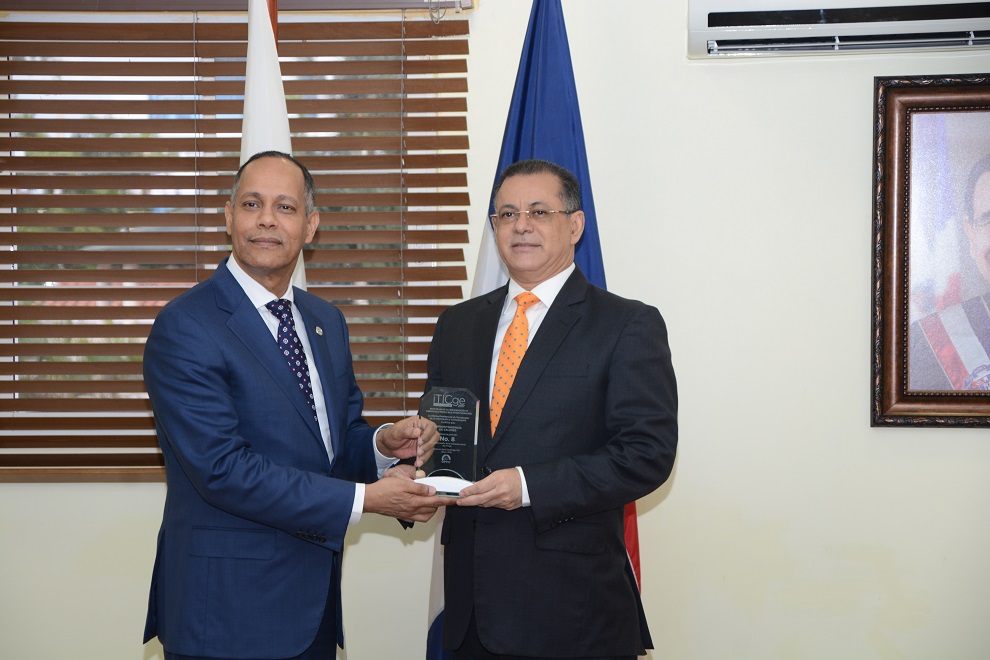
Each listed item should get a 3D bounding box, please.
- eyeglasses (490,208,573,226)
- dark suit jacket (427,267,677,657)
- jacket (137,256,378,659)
[{"bbox_3d":[0.085,-0.227,5.080,0.140,0.042,0.140,-3,1,25],"label":"eyeglasses"},{"bbox_3d":[0.087,0.261,5.070,0.560,0.780,0.410,1,2,31],"label":"dark suit jacket"},{"bbox_3d":[-0.445,0.251,4.990,0.550,0.780,0.430,-2,3,-44],"label":"jacket"}]

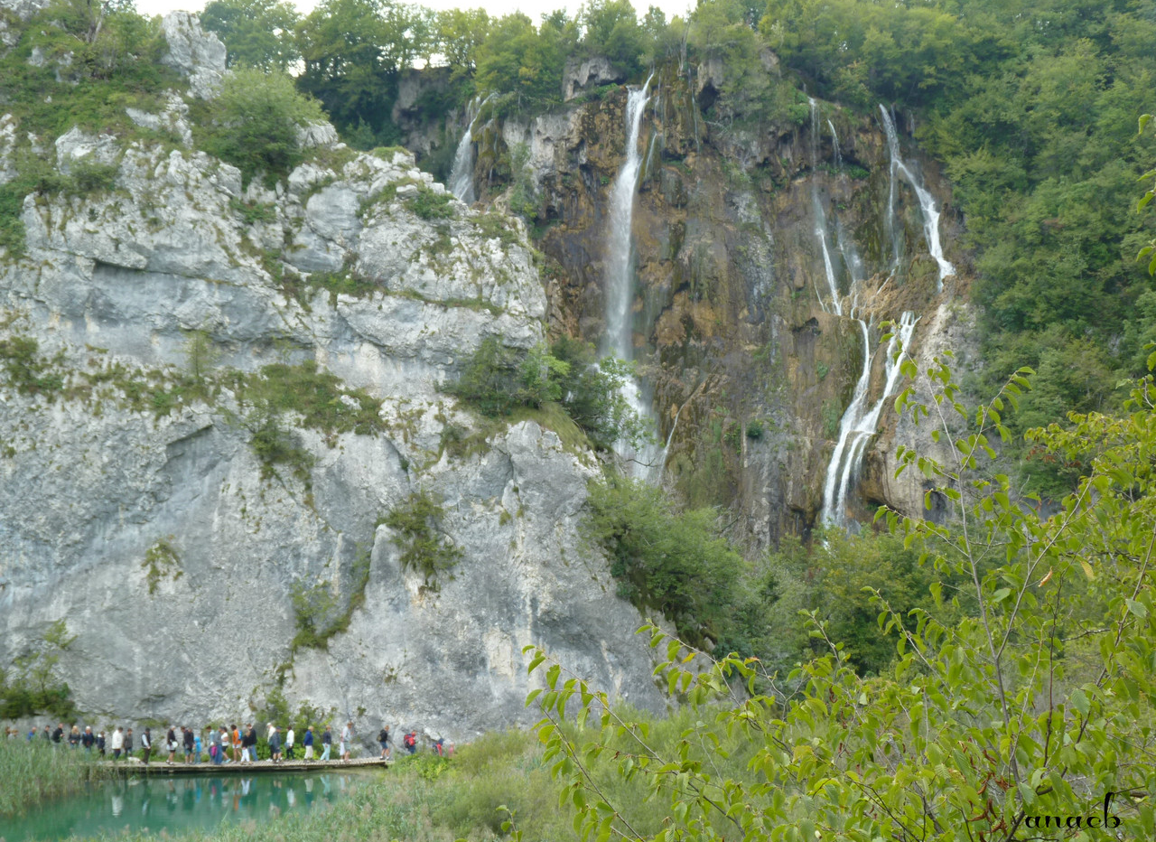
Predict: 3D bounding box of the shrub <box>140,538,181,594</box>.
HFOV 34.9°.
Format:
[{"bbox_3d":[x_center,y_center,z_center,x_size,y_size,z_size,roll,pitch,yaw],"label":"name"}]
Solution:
[{"bbox_3d":[-19.331,6.708,85.000,1.923,2.675,1.100,0,-5,0],"label":"shrub"}]

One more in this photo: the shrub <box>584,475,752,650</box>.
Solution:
[{"bbox_3d":[4.550,7.157,93.000,8.414,8.689,6.500,0,-5,0],"label":"shrub"}]

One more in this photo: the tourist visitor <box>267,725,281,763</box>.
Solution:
[{"bbox_3d":[-13.363,14.259,81.000,0.550,1.653,0.530,1,-5,-8],"label":"tourist visitor"}]

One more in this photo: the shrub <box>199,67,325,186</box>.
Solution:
[{"bbox_3d":[-17.185,-16.005,100.000,6.786,6.392,5.800,0,-5,0],"label":"shrub"}]

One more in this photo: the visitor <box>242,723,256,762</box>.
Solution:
[{"bbox_3d":[-14.529,14.249,81.400,0.530,1.681,0.520,0,-5,-6],"label":"visitor"}]

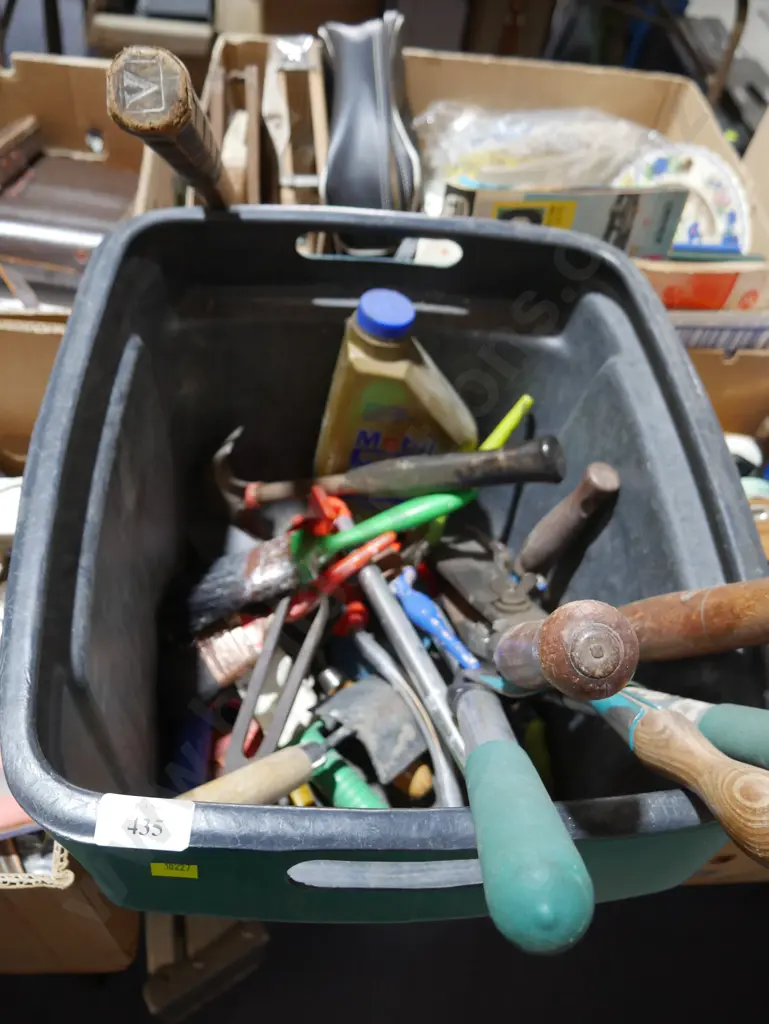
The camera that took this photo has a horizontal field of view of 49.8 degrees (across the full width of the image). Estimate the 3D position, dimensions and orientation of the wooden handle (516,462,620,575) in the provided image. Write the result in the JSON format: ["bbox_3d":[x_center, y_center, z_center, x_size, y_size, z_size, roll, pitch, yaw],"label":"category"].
[{"bbox_3d":[0.145,0.010,0.656,0.034,0.124,0.034,16,51,-6],"label":"wooden handle"}]

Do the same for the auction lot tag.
[{"bbox_3d":[-0.100,0.130,0.346,0.038,0.002,0.021,6,78,-5],"label":"auction lot tag"}]

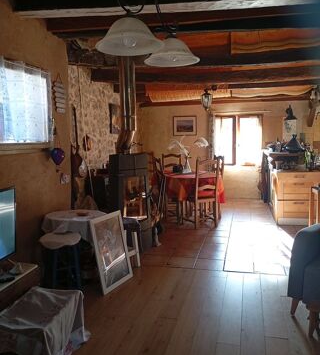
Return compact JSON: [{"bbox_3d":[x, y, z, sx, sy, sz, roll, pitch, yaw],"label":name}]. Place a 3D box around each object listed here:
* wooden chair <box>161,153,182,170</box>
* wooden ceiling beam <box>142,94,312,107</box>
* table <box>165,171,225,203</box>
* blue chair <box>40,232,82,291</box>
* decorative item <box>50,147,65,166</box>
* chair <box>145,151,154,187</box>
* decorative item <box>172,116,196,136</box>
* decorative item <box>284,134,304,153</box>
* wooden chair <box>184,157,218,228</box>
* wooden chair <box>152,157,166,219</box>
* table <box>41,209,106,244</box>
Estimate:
[{"bbox_3d":[0.191,0.112,6.517,0.430,1.040,0.470,1,7,10],"label":"wooden chair"},{"bbox_3d":[1.269,-1.668,7.363,3.628,0.170,0.170,1,7,14],"label":"wooden ceiling beam"},{"bbox_3d":[0.564,0.321,5.958,1.040,0.750,1.040,1,7,14],"label":"table"},{"bbox_3d":[-0.916,0.812,3.156,0.370,0.500,0.370,1,7,14],"label":"blue chair"},{"bbox_3d":[-1.093,-0.221,3.671,0.149,0.200,0.149,1,7,14],"label":"decorative item"},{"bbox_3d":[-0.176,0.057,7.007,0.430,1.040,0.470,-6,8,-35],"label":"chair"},{"bbox_3d":[0.566,-1.152,7.743,0.538,0.430,0.030,1,7,14],"label":"decorative item"},{"bbox_3d":[2.094,-0.525,5.361,0.330,0.300,0.330,1,7,14],"label":"decorative item"},{"bbox_3d":[0.671,0.243,5.400,0.430,1.050,0.470,-3,7,-18],"label":"wooden chair"},{"bbox_3d":[0.196,0.167,6.066,0.470,1.040,0.430,-3,7,-16],"label":"wooden chair"},{"bbox_3d":[-0.823,0.701,3.450,0.620,0.640,0.620,1,7,14],"label":"table"}]

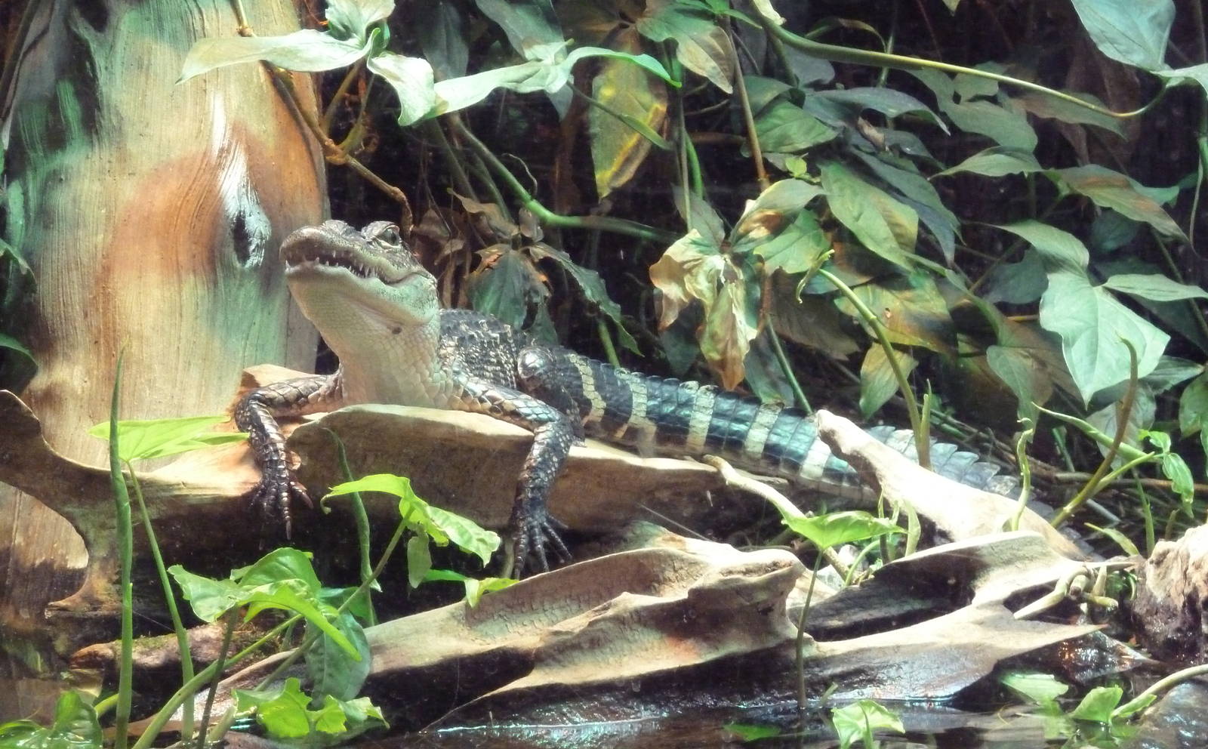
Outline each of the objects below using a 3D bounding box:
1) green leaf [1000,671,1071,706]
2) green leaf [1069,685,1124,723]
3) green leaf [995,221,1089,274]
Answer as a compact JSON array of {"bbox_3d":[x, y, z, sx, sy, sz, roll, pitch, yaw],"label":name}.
[{"bbox_3d":[0.314,0.229,2.288,0.051,0.018,0.036,0,8,0],"label":"green leaf"},{"bbox_3d":[0.352,0.236,2.246,0.039,0.022,0.031,0,8,0],"label":"green leaf"},{"bbox_3d":[0.296,-0.086,2.120,0.066,0.016,0.038,18,30,2],"label":"green leaf"}]

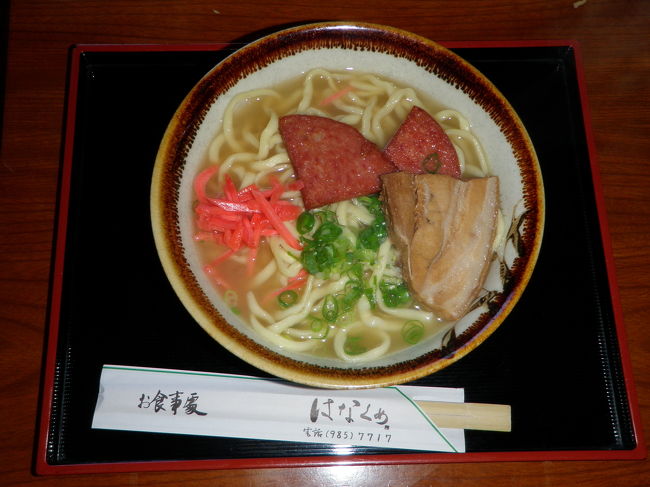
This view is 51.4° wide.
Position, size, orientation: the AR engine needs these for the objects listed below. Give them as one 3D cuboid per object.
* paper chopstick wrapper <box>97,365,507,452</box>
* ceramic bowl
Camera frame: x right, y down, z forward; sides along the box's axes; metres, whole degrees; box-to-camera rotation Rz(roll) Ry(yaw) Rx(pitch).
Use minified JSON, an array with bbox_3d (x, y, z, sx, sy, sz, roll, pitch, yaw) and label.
[{"bbox_3d":[-0.011,0.088,0.358,0.220,0.007,0.033,4,73,0],"label":"paper chopstick wrapper"},{"bbox_3d":[0.011,-0.015,0.355,0.185,0.076,0.185,0,73,-1],"label":"ceramic bowl"}]

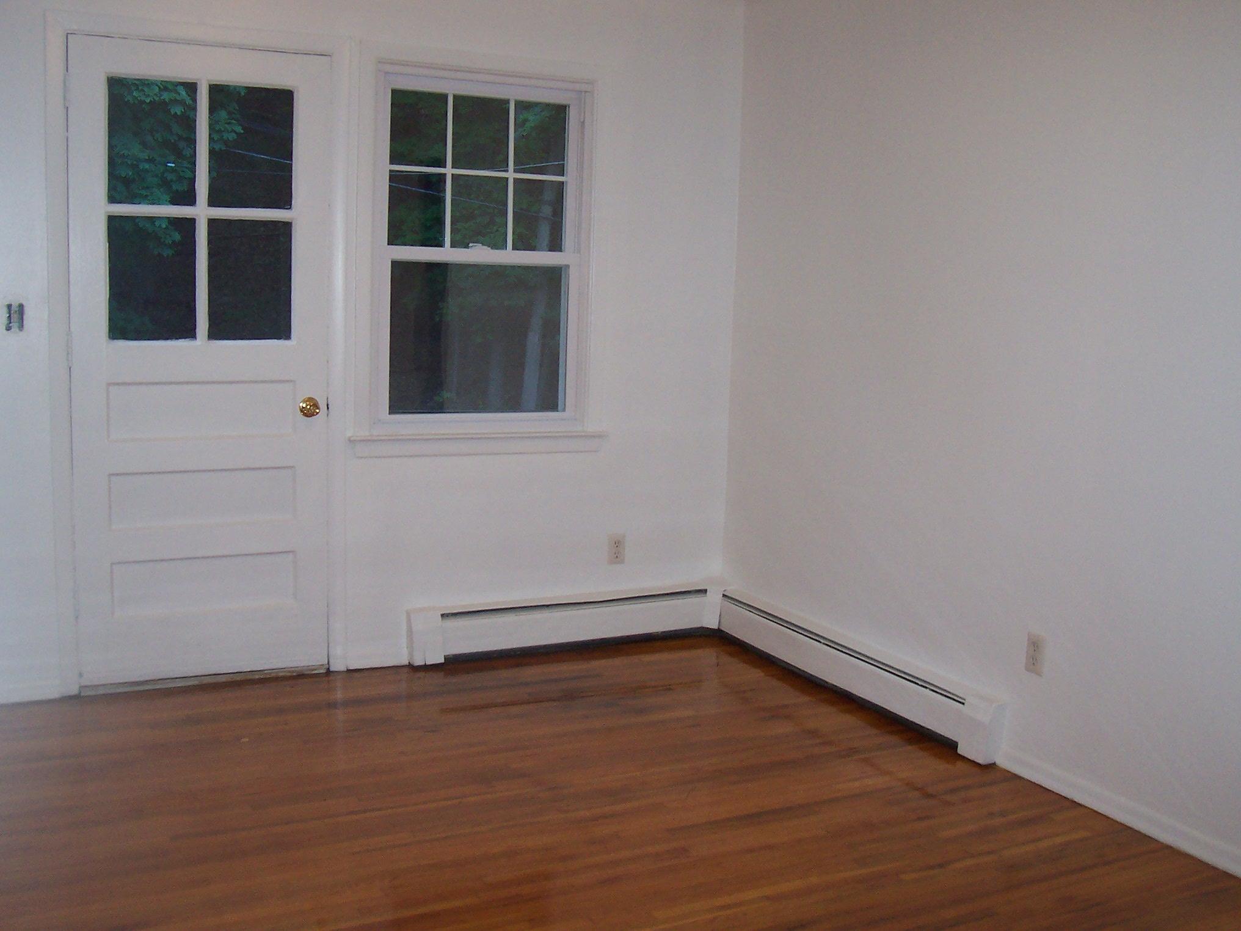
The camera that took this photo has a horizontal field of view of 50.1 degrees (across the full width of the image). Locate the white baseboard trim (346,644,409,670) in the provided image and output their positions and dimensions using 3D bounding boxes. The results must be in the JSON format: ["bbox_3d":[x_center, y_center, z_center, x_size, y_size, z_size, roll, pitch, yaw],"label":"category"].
[{"bbox_3d":[-0.842,0.656,4.602,0.226,0.102,0.018,-2,9,-26],"label":"white baseboard trim"}]

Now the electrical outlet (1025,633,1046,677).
[{"bbox_3d":[1.155,0.527,3.706,0.010,0.114,0.070,-2,9,-26],"label":"electrical outlet"}]

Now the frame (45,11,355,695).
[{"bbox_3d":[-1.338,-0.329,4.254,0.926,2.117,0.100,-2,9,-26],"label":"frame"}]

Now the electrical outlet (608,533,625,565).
[{"bbox_3d":[-0.013,0.315,4.969,0.072,0.116,0.010,-2,9,-26],"label":"electrical outlet"}]

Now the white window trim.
[{"bbox_3d":[-0.474,-0.719,4.585,0.935,1.377,0.090,-2,9,-26],"label":"white window trim"}]

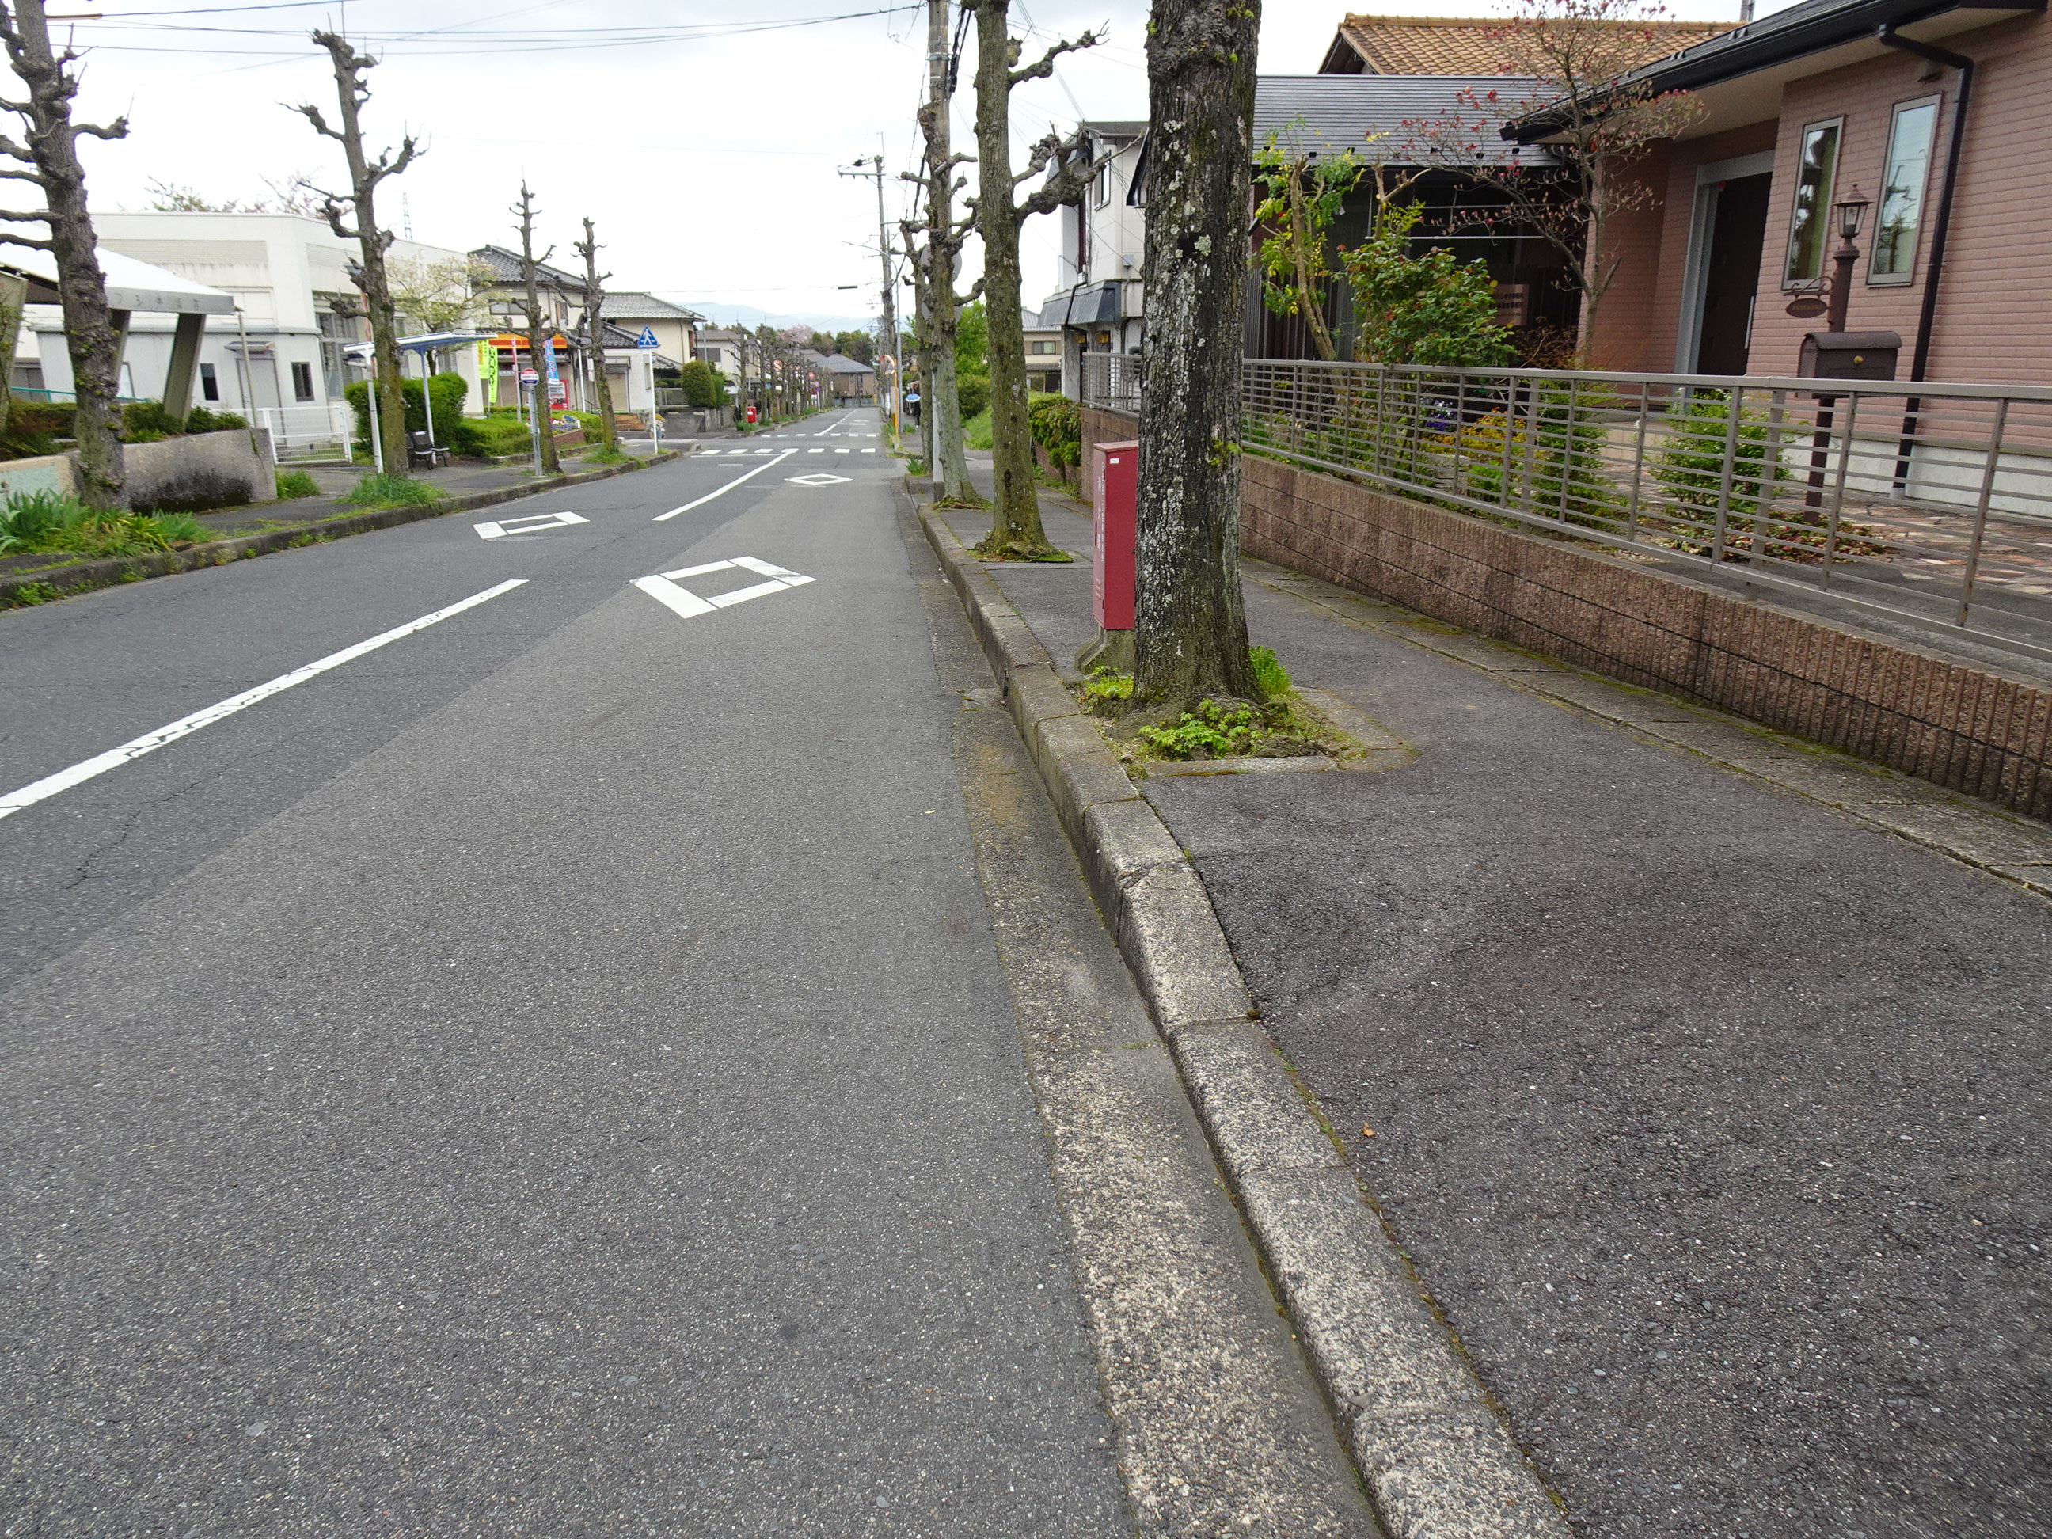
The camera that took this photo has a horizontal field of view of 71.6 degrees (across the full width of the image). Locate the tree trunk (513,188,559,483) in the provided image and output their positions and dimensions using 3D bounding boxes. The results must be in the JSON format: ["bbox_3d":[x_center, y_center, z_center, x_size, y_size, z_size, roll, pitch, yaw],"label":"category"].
[{"bbox_3d":[-10.992,-9.874,32.173,1.150,6.275,1.050,-2,16,-6],"label":"tree trunk"}]

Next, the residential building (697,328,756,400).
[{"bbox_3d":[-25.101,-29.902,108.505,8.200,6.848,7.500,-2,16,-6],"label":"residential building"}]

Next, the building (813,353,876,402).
[{"bbox_3d":[-29.156,-63.226,229.964,10.000,7.457,9.000,-2,16,-6],"label":"building"}]

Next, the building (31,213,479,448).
[{"bbox_3d":[-22.300,-12.636,41.222,7.400,5.519,17.234,-2,16,-6],"label":"building"}]

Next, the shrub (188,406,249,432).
[{"bbox_3d":[-12.651,-5.478,22.300,0.700,0.440,0.850,-2,16,-6],"label":"shrub"}]

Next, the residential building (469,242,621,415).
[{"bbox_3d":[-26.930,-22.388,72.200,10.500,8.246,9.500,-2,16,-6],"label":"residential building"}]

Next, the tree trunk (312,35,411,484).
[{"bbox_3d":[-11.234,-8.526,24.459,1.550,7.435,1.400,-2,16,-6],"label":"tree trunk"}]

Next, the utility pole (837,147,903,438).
[{"bbox_3d":[-7.724,-24.304,73.016,2.800,13.555,0.900,-2,16,-6],"label":"utility pole"}]

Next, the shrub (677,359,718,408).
[{"bbox_3d":[-18.274,-21.543,79.500,2.050,2.750,2.000,-2,16,-6],"label":"shrub"}]

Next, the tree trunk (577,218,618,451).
[{"bbox_3d":[-12.226,-12.426,41.257,1.300,6.720,1.200,-2,16,-6],"label":"tree trunk"}]

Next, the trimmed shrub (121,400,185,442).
[{"bbox_3d":[-12.209,-4.877,19.900,0.700,0.600,0.850,-2,16,-6],"label":"trimmed shrub"}]

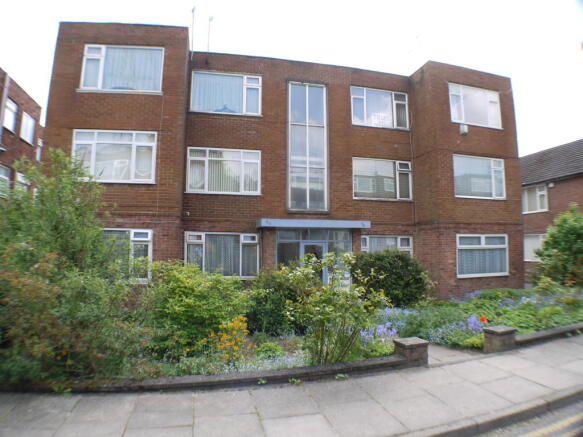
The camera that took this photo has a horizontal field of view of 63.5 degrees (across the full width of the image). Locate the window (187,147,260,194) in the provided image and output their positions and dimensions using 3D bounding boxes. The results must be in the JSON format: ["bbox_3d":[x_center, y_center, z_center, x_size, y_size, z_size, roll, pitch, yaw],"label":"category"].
[{"bbox_3d":[-2.072,-1.456,14.658,2.320,1.400,0.120,1,-5,-16],"label":"window"}]

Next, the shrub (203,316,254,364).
[{"bbox_3d":[-0.835,1.604,6.250,0.640,0.600,0.520,1,-7,-14],"label":"shrub"}]

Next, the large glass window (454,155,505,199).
[{"bbox_3d":[6.137,-1.335,15.350,1.870,1.370,0.140,1,-7,-14],"label":"large glass window"}]

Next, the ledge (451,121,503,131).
[{"bbox_3d":[6.392,-3.198,16.247,2.100,0.080,0.150,2,-6,-15],"label":"ledge"}]

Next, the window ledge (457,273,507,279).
[{"bbox_3d":[6.097,1.835,15.050,1.900,0.100,0.170,1,-7,-14],"label":"window ledge"}]

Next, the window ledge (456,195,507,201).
[{"bbox_3d":[6.413,-0.719,15.998,2.100,0.080,0.150,2,-6,-15],"label":"window ledge"}]

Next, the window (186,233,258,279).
[{"bbox_3d":[-2.187,1.161,14.794,2.300,1.420,0.120,2,-6,-15],"label":"window"}]

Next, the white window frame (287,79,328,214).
[{"bbox_3d":[0.562,-2.386,15.491,1.300,4.200,0.140,1,-5,-16],"label":"white window frame"}]

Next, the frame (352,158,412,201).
[{"bbox_3d":[3.195,-1.362,16.590,2.200,1.390,0.120,2,-6,-15],"label":"frame"}]

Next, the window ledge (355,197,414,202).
[{"bbox_3d":[3.155,-0.601,16.038,2.250,0.090,0.140,1,-5,-16],"label":"window ledge"}]

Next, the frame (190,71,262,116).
[{"bbox_3d":[-2.025,-3.926,14.899,2.250,1.360,0.120,1,-5,-16],"label":"frame"}]

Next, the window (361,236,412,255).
[{"bbox_3d":[3.143,1.257,15.600,1.880,1.350,0.140,1,-7,-14],"label":"window"}]

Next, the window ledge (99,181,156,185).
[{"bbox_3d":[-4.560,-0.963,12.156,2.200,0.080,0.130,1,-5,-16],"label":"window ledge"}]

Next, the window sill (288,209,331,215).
[{"bbox_3d":[0.571,-0.231,15.550,1.420,0.120,0.160,1,-5,-16],"label":"window sill"}]

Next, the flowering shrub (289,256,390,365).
[{"bbox_3d":[0.605,1.170,6.200,1.220,1.360,1.100,1,-7,-14],"label":"flowering shrub"}]

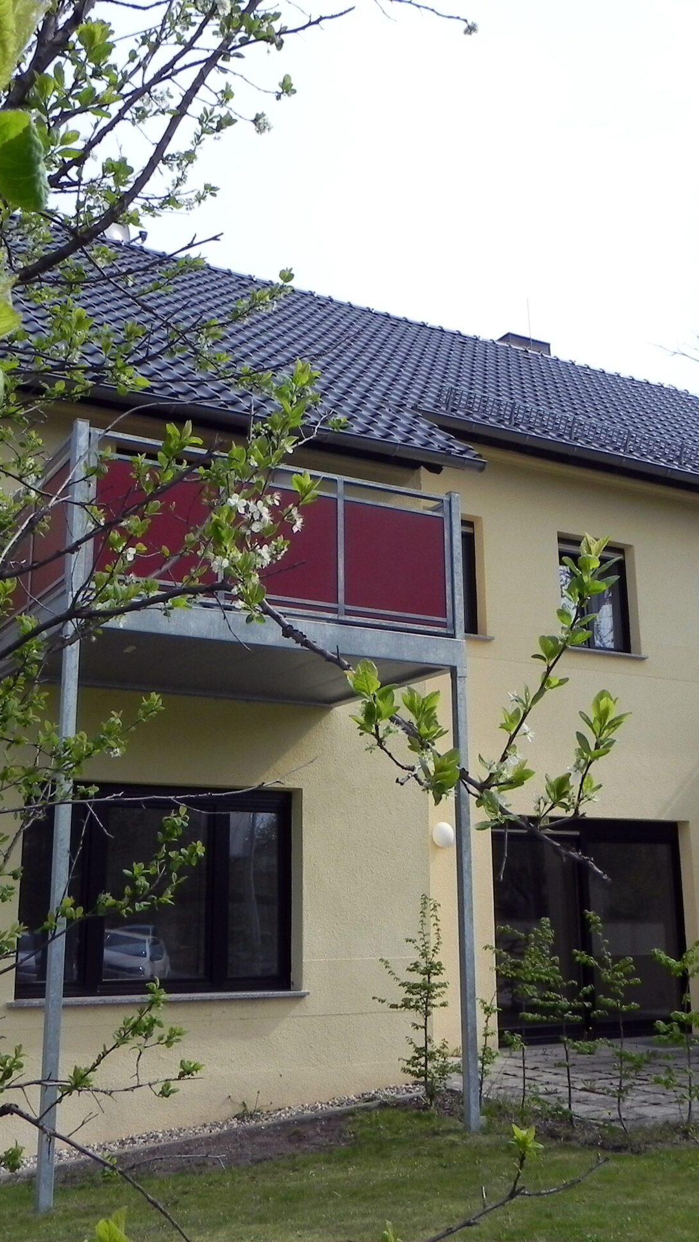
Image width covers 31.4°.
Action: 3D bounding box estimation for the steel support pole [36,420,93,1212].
[{"bbox_3d":[-1.722,1.004,7.537,0.080,4.738,0.080,7,-15,-28],"label":"steel support pole"}]

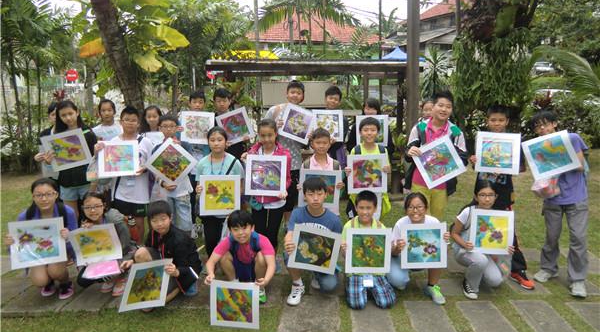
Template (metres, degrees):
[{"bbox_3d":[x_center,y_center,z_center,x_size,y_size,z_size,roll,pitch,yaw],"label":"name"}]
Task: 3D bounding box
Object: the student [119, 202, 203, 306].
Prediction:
[{"bbox_3d":[-1.025,0.620,3.080,0.460,0.750,0.560,5,10,30],"label":"student"}]

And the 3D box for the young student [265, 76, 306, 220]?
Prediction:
[{"bbox_3d":[-0.109,0.002,4.078,0.460,1.666,0.360,-1,9,-6],"label":"young student"}]

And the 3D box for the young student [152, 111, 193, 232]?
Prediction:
[{"bbox_3d":[-1.149,0.196,3.854,0.410,1.352,0.380,-1,9,-9],"label":"young student"}]

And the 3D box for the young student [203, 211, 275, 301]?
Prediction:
[{"bbox_3d":[-0.436,0.653,3.050,0.500,0.696,0.620,-1,9,-5],"label":"young student"}]

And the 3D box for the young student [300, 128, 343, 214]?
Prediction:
[{"bbox_3d":[0.189,0.323,3.604,0.430,1.295,0.340,0,10,0],"label":"young student"}]

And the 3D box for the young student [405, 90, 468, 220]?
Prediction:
[{"bbox_3d":[1.109,0.147,3.499,0.500,1.557,0.380,1,9,9],"label":"young student"}]

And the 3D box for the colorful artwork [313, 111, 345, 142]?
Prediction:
[{"bbox_3d":[0.292,-0.410,4.290,0.325,0.325,0.015,0,4,0],"label":"colorful artwork"}]

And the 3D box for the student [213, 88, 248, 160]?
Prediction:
[{"bbox_3d":[-0.720,-0.037,4.515,0.460,1.580,0.340,-1,10,-6],"label":"student"}]

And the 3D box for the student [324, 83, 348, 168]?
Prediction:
[{"bbox_3d":[0.356,-0.078,4.559,0.460,1.580,0.340,1,10,3],"label":"student"}]

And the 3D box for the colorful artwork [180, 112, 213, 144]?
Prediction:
[{"bbox_3d":[-0.970,-0.364,3.950,0.315,0.315,0.020,0,9,-7],"label":"colorful artwork"}]

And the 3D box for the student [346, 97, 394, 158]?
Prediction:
[{"bbox_3d":[0.734,0.055,4.269,0.450,1.480,0.320,0,10,3],"label":"student"}]

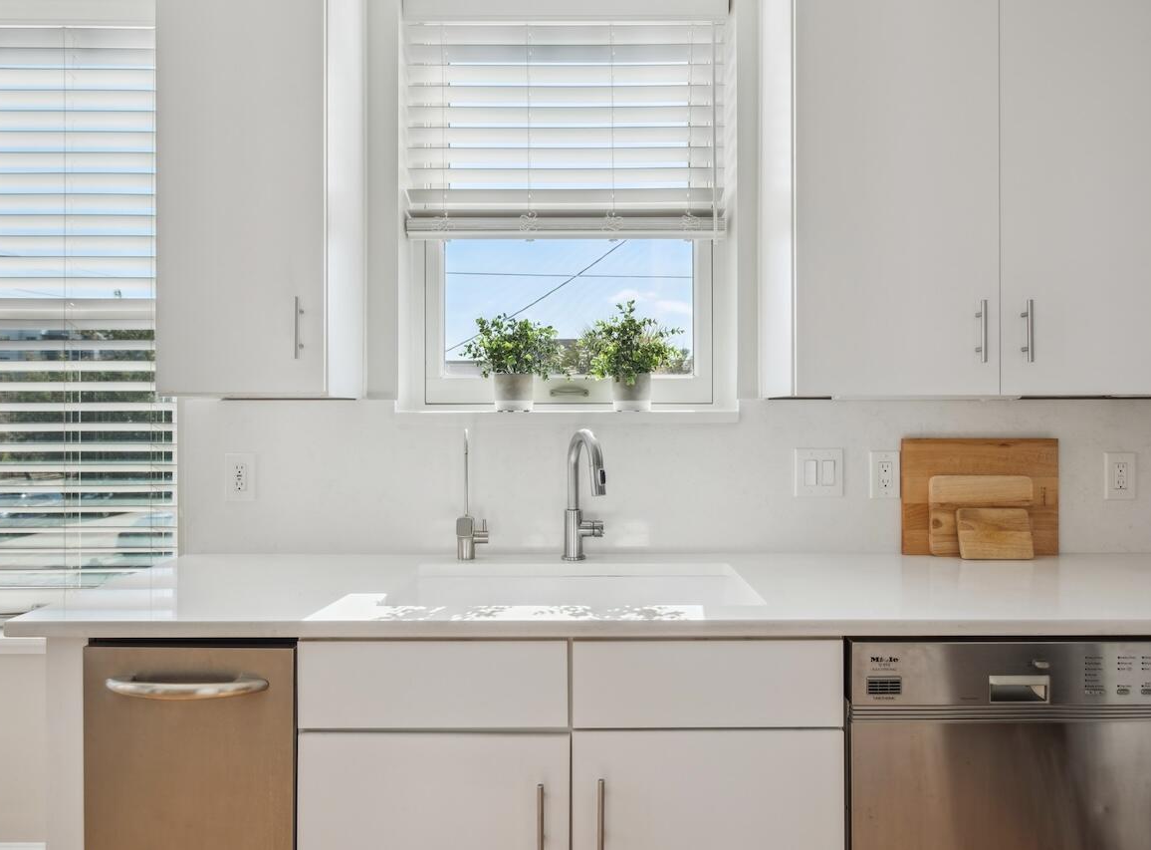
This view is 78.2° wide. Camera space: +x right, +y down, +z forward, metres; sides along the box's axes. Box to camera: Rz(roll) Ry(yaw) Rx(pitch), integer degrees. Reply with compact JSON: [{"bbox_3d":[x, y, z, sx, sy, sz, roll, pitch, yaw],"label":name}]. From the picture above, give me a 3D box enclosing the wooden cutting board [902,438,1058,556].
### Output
[{"bbox_3d":[1.017,0.181,1.778,0.391,0.294,0.020,0,-2,0],"label":"wooden cutting board"}]

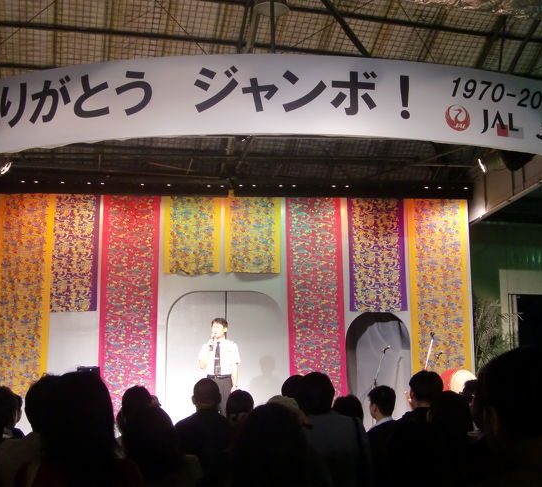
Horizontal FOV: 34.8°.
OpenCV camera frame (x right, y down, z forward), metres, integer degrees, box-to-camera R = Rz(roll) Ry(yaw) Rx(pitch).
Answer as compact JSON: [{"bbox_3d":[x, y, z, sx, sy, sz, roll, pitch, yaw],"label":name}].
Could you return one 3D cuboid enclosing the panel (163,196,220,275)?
[{"bbox_3d":[-1.028,-0.109,11.312,0.746,1.048,0.050,0,-10,-4],"label":"panel"}]

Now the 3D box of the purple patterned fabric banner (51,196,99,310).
[{"bbox_3d":[-2.594,0.119,11.145,0.735,1.532,0.050,0,-10,-4],"label":"purple patterned fabric banner"}]

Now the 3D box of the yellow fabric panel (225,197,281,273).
[{"bbox_3d":[-0.230,-0.116,11.377,0.740,1.018,0.050,0,-10,-4],"label":"yellow fabric panel"}]

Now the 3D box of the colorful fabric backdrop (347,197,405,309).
[{"bbox_3d":[1.420,0.146,11.461,0.764,1.519,0.050,0,-10,-4],"label":"colorful fabric backdrop"}]

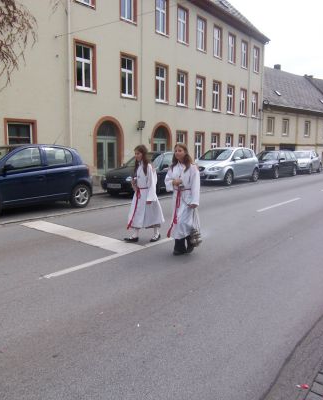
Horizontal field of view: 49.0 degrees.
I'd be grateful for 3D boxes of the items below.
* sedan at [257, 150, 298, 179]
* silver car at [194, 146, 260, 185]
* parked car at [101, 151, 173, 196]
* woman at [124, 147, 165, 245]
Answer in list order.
[{"bbox_3d":[6.491,-2.077,20.611,1.770,1.450,4.550,7,11,38],"label":"sedan"},{"bbox_3d":[2.964,-1.602,16.173,1.770,1.570,4.280,7,11,39],"label":"silver car"},{"bbox_3d":[-0.169,-0.965,11.908,1.680,1.420,3.980,7,11,39],"label":"parked car"},{"bbox_3d":[-0.264,-0.103,5.612,0.500,1.520,0.470,-7,11,-42],"label":"woman"}]

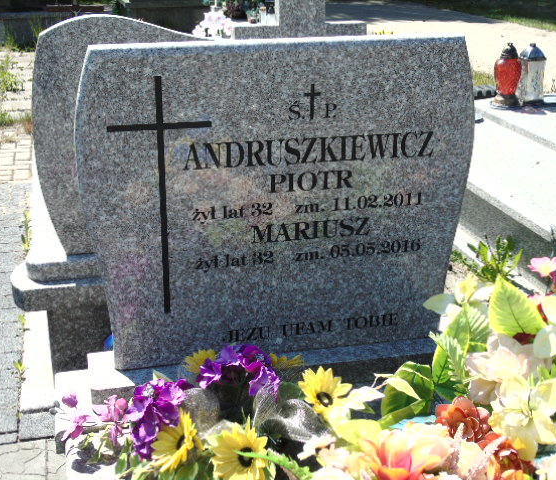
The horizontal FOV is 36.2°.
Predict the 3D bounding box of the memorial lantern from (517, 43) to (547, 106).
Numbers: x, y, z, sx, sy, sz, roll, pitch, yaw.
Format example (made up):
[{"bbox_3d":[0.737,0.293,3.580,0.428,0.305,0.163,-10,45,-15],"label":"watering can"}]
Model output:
[{"bbox_3d":[1.401,-0.923,4.681,0.118,0.316,0.118,-4,21,-8],"label":"memorial lantern"}]

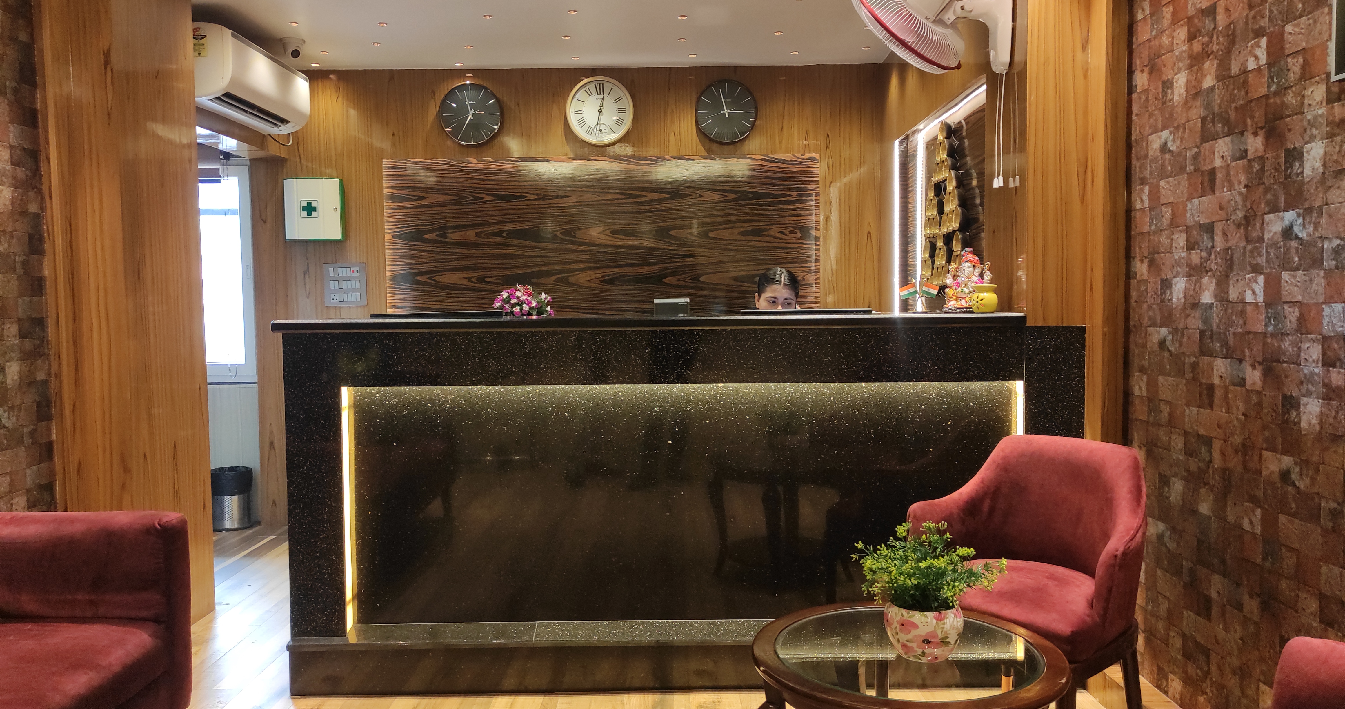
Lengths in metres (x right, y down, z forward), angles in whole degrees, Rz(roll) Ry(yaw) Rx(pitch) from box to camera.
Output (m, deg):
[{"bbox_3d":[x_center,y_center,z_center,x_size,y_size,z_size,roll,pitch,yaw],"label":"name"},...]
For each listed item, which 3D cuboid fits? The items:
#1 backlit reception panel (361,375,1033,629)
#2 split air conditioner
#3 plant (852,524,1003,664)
[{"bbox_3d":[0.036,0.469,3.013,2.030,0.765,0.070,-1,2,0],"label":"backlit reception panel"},{"bbox_3d":[-1.920,-1.223,4.408,0.225,0.295,0.880,-1,2,0],"label":"split air conditioner"},{"bbox_3d":[0.502,0.449,1.892,0.290,0.258,0.270,-1,2,0],"label":"plant"}]

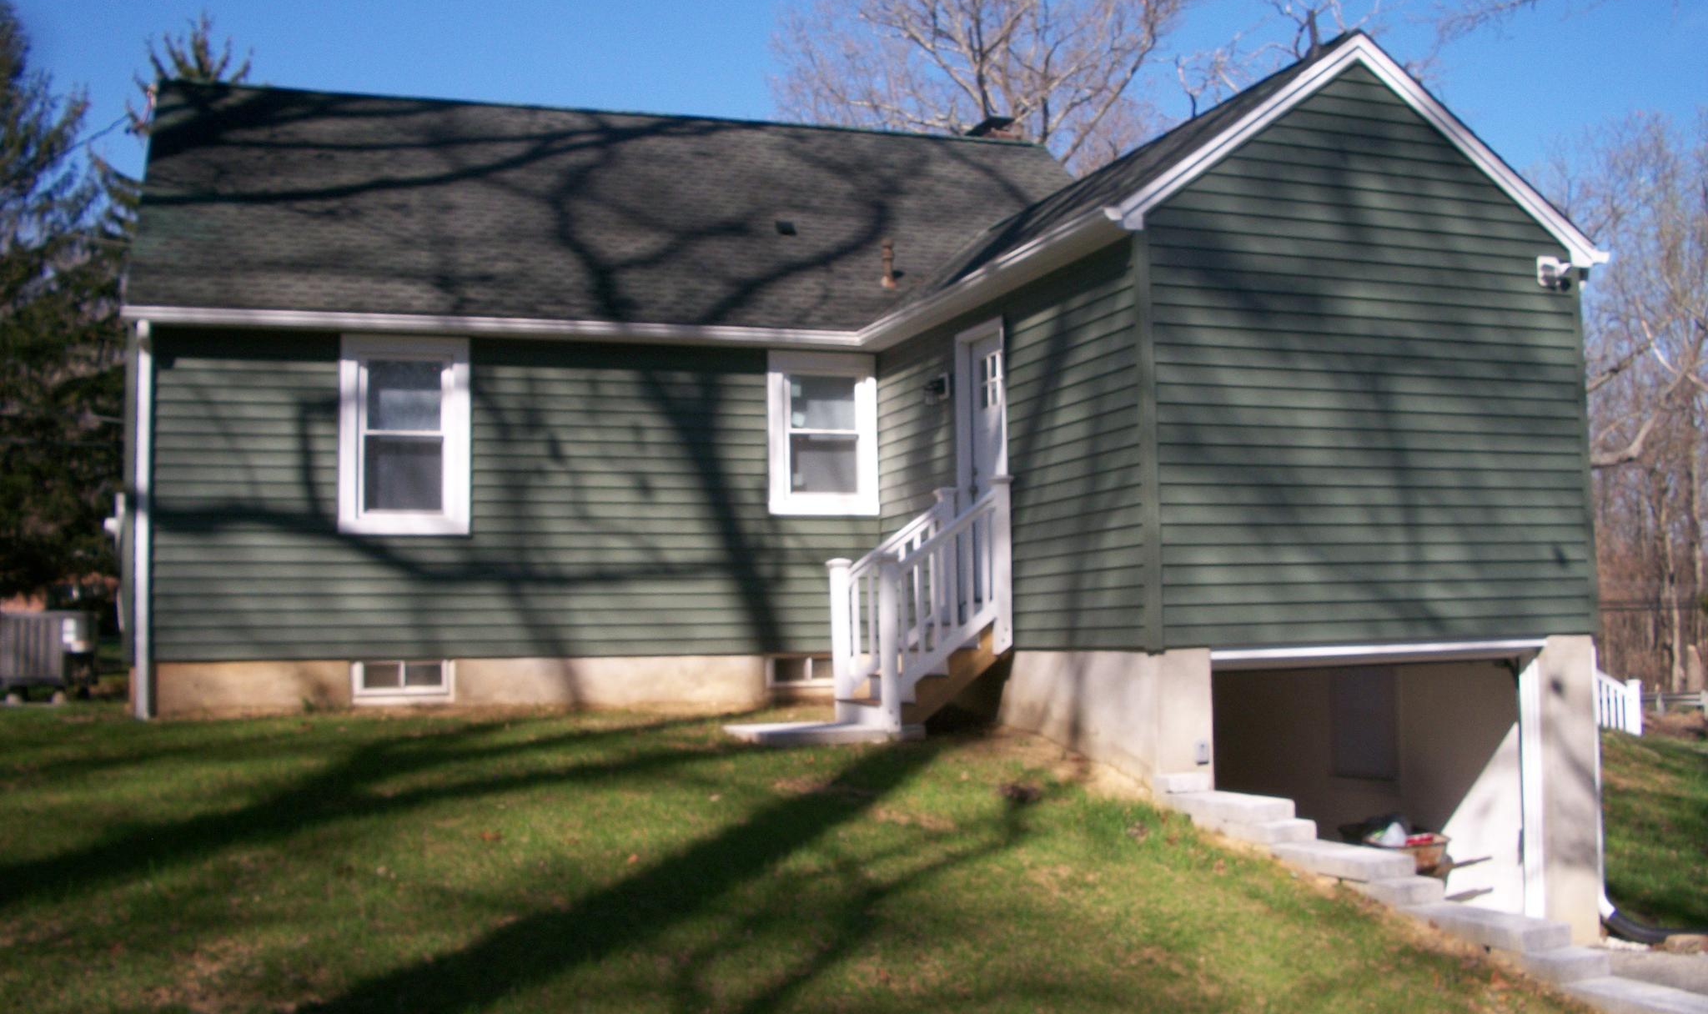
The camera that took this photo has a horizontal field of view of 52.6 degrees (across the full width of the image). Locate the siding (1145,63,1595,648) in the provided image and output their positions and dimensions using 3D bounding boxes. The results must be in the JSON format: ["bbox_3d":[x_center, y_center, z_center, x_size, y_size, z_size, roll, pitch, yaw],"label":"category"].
[{"bbox_3d":[3.415,-1.052,11.406,3.549,3.862,0.088,0,-5,-20],"label":"siding"}]

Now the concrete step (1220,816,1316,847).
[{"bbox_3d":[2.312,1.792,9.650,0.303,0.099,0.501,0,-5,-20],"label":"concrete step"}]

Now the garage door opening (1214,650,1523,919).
[{"bbox_3d":[3.425,1.948,11.235,2.650,2.034,0.196,0,-5,-20],"label":"garage door opening"}]

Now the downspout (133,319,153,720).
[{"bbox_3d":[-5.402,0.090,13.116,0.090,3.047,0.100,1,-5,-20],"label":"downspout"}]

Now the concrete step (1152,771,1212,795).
[{"bbox_3d":[2.010,1.692,10.546,0.304,0.095,0.169,0,-5,-20],"label":"concrete step"}]

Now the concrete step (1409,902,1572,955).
[{"bbox_3d":[2.874,1.908,7.844,0.271,0.093,0.817,0,-5,-20],"label":"concrete step"}]

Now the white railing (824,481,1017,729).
[{"bbox_3d":[0.492,0.726,12.921,1.019,1.828,1.159,0,-5,-20],"label":"white railing"}]

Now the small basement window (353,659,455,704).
[{"bbox_3d":[-3.587,1.394,13.769,0.815,0.378,0.099,0,-5,-20],"label":"small basement window"}]

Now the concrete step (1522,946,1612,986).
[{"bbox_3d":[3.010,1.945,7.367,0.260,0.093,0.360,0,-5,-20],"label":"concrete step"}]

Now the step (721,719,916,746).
[{"bbox_3d":[-0.256,1.661,12.681,1.178,0.093,1.318,0,-5,-20],"label":"step"}]

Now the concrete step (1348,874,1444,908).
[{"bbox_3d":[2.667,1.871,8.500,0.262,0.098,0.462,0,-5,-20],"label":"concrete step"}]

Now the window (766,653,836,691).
[{"bbox_3d":[-0.366,1.427,14.927,0.809,0.360,0.100,0,-5,-20],"label":"window"}]

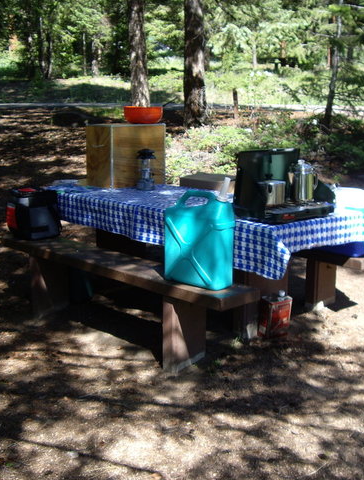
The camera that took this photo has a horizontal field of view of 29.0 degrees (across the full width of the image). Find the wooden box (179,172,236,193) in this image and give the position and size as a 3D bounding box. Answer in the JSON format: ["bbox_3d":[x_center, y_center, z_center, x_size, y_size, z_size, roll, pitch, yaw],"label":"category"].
[{"bbox_3d":[0.292,-0.270,5.005,0.480,0.355,0.440,4,12,20],"label":"wooden box"}]

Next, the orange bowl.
[{"bbox_3d":[-0.304,-0.991,5.596,0.300,0.135,0.300,1,11,0],"label":"orange bowl"}]

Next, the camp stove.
[{"bbox_3d":[0.608,-0.334,4.140,0.535,0.385,0.340,-8,14,-37],"label":"camp stove"}]

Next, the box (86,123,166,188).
[{"bbox_3d":[-0.440,-0.670,5.540,0.515,0.475,0.335,-10,16,-44],"label":"box"}]

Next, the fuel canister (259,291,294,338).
[{"bbox_3d":[0.596,0.465,4.472,0.165,0.265,0.105,-2,13,-30],"label":"fuel canister"}]

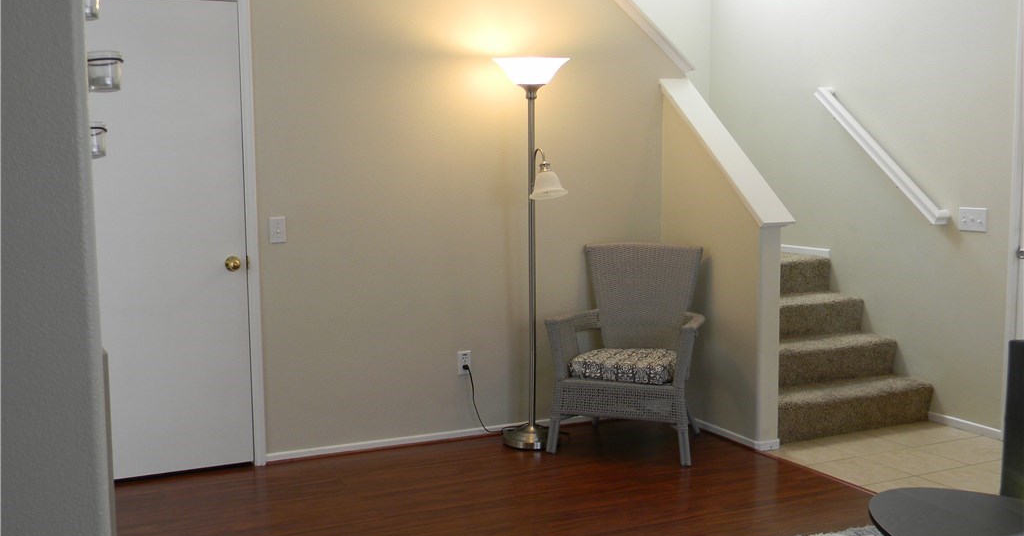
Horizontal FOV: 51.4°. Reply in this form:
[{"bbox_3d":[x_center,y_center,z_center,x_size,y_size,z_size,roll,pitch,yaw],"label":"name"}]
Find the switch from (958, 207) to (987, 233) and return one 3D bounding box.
[{"bbox_3d":[2.219,-0.231,5.138,0.018,0.115,0.160,-3,7,-25],"label":"switch"}]

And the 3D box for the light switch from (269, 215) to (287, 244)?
[{"bbox_3d":[-1.036,-0.166,4.717,0.072,0.115,0.016,-3,7,-25],"label":"light switch"}]

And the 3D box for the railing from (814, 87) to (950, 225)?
[{"bbox_3d":[1.928,-0.617,5.621,0.090,0.058,1.130,-3,45,-25],"label":"railing"}]

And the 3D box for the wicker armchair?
[{"bbox_3d":[0.572,0.374,5.020,0.700,0.930,0.630,2,6,20],"label":"wicker armchair"}]

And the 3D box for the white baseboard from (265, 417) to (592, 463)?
[{"bbox_3d":[-0.171,0.803,5.236,2.080,0.045,0.014,-3,7,-25],"label":"white baseboard"}]

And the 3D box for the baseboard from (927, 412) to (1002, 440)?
[{"bbox_3d":[2.229,0.783,5.251,0.014,0.042,0.420,-3,7,-25],"label":"baseboard"}]

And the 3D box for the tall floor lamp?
[{"bbox_3d":[0.090,-0.068,5.015,0.350,1.820,0.350,0,6,0],"label":"tall floor lamp"}]

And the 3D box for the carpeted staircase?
[{"bbox_3d":[1.482,0.382,5.582,1.030,0.780,1.020,-3,7,-25],"label":"carpeted staircase"}]

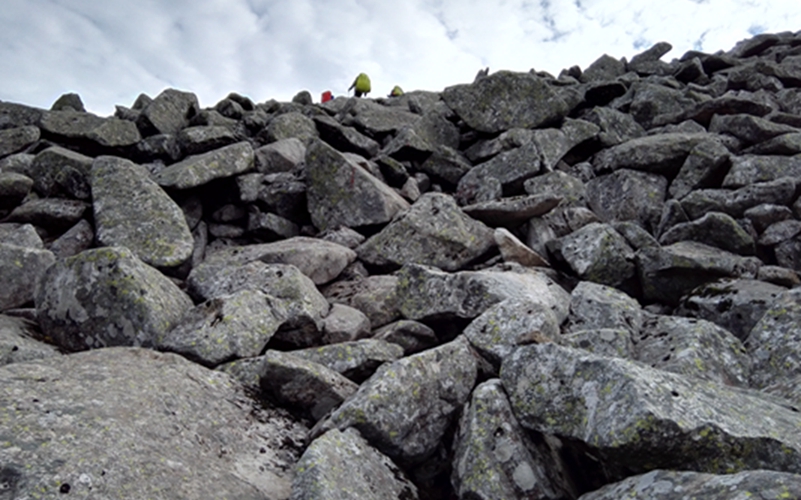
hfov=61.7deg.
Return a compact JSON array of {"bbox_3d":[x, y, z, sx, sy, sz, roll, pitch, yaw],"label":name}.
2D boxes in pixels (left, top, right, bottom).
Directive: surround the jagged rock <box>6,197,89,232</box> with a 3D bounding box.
[{"bbox_3d":[-2.903,-0.292,5.516,0.674,0.296,0.462,2,-7,-15],"label":"jagged rock"}]

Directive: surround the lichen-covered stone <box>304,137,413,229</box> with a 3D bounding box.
[{"bbox_3d":[-0.351,-0.547,5.600,0.856,0.743,0.600,1,-9,-4],"label":"lichen-covered stone"}]

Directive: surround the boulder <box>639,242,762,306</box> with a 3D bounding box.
[{"bbox_3d":[1.733,0.148,3.900,0.630,0.370,0.450,-1,-6,13],"label":"boulder"}]

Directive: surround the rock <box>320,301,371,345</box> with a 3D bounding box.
[{"bbox_3d":[-0.279,0.378,3.400,0.250,0.210,0.220,0,-6,-2],"label":"rock"}]

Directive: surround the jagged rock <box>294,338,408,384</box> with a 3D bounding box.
[{"bbox_3d":[-0.277,0.514,3.150,0.550,0.190,0.350,0,-6,-3],"label":"jagged rock"}]

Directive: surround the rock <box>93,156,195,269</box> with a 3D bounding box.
[{"bbox_3d":[-1.866,-0.278,4.850,0.692,0.769,0.550,3,-10,-21],"label":"rock"}]

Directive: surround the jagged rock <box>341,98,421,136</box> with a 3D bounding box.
[{"bbox_3d":[-0.367,-2.430,12.300,1.400,0.550,0.950,0,-6,-1],"label":"jagged rock"}]

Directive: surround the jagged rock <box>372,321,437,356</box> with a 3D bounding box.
[{"bbox_3d":[0.025,0.440,3.309,0.326,0.184,0.240,0,-7,0],"label":"jagged rock"}]

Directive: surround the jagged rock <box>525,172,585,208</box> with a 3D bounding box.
[{"bbox_3d":[1.410,-0.541,6.100,0.520,0.320,0.420,-1,-6,7],"label":"jagged rock"}]

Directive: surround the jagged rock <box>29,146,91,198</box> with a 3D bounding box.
[{"bbox_3d":[-4.044,-0.930,8.000,0.640,0.550,0.550,2,-6,-14],"label":"jagged rock"}]

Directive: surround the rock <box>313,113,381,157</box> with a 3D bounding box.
[{"bbox_3d":[-0.737,-1.577,9.160,0.929,0.571,0.639,0,-7,-2],"label":"rock"}]

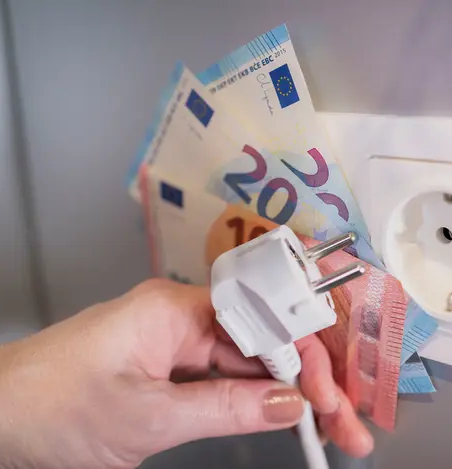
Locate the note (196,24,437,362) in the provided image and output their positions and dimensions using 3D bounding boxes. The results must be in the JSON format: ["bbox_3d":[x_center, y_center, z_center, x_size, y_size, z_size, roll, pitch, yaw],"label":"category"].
[{"bbox_3d":[0.021,0.001,0.250,0.072,0.133,0.005,-17,10,45],"label":"note"}]

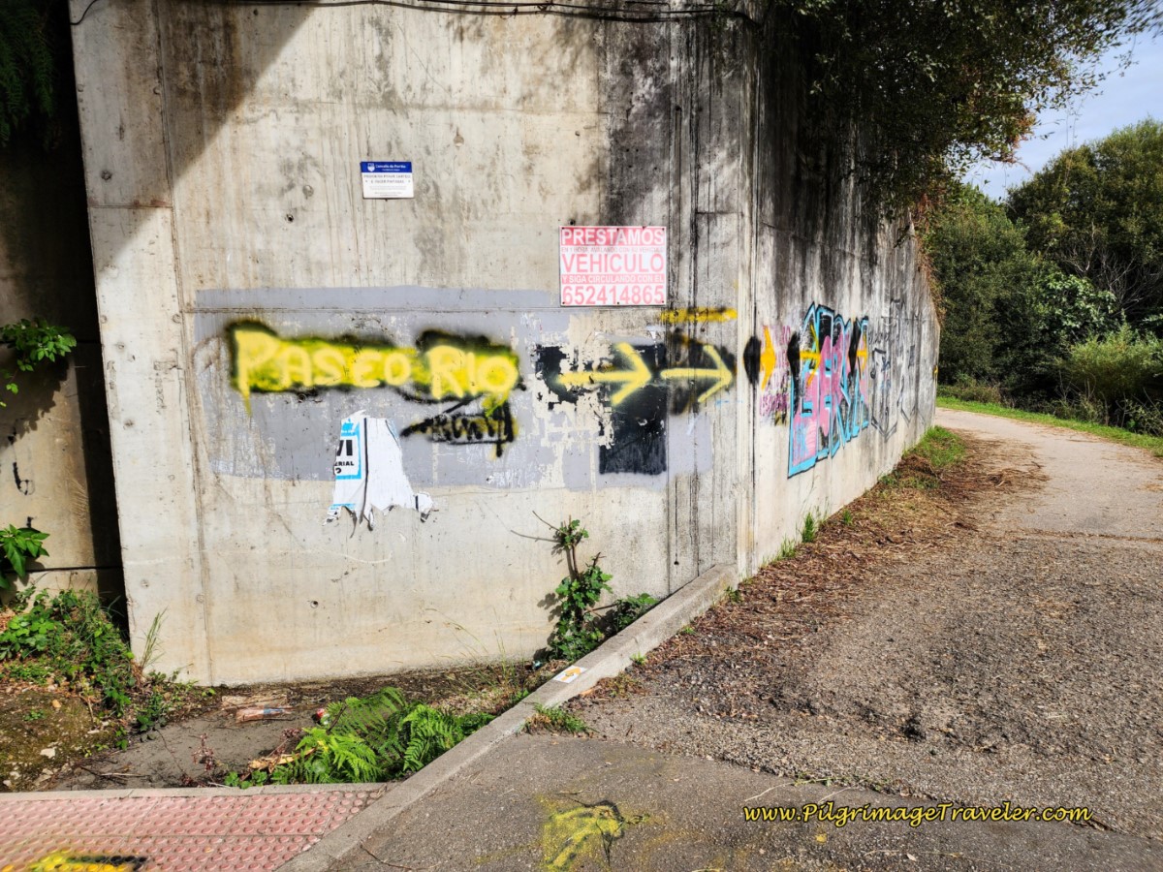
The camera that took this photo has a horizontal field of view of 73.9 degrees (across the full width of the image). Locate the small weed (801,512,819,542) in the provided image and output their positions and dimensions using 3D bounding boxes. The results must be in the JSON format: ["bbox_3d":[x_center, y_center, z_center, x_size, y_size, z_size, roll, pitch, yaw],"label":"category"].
[{"bbox_3d":[1.962,0.787,6.642,0.130,0.250,0.130,-2,8,-10],"label":"small weed"}]

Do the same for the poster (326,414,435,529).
[{"bbox_3d":[-1.285,0.221,4.892,0.658,0.753,0.020,-2,8,-10],"label":"poster"}]

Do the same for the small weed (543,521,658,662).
[{"bbox_3d":[0.115,1.001,5.032,0.730,0.970,0.400,-2,8,-10],"label":"small weed"}]

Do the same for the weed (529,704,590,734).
[{"bbox_3d":[-0.108,1.258,3.455,0.260,0.090,0.150,-2,8,-10],"label":"weed"}]

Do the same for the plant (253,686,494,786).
[{"bbox_3d":[-0.903,1.363,3.466,1.100,0.330,0.750,-2,8,-6],"label":"plant"}]

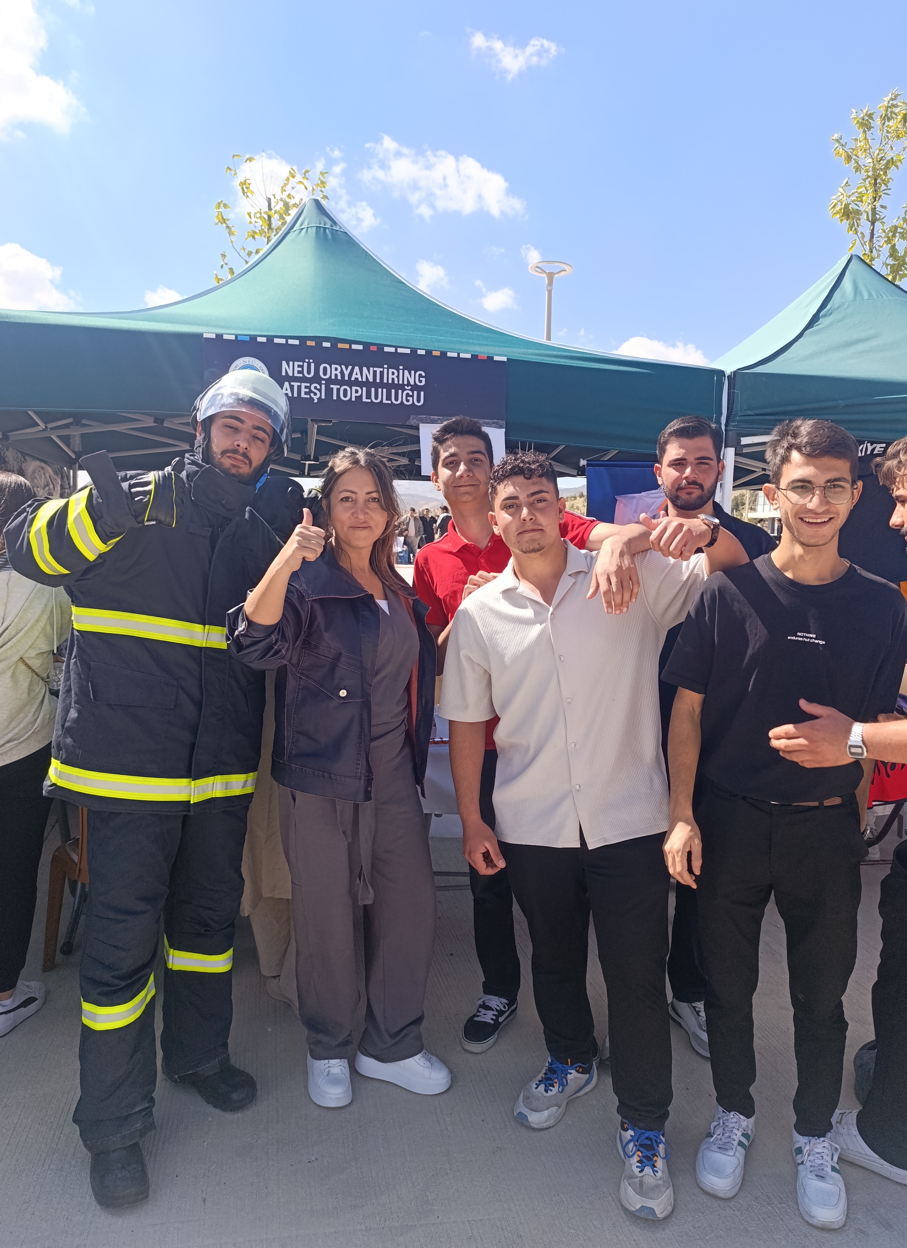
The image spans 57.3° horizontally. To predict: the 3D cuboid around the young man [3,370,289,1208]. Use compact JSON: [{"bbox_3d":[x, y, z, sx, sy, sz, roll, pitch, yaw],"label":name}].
[{"bbox_3d":[-0.732,0.355,2.004,0.700,1.860,0.540,-2,7,-25],"label":"young man"}]

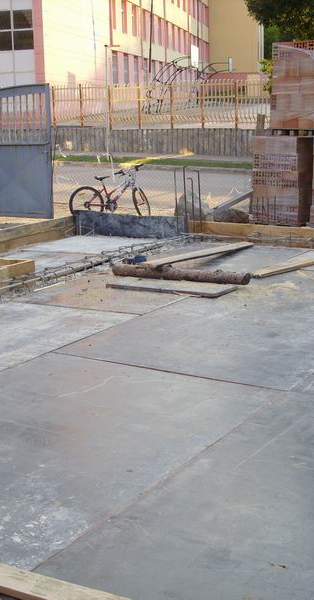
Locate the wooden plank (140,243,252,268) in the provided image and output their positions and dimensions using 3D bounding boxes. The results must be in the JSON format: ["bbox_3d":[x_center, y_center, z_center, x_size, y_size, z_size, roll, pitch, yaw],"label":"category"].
[{"bbox_3d":[0.464,-0.460,8.664,0.170,0.030,2.022,7,13,32],"label":"wooden plank"}]

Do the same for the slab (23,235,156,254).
[{"bbox_3d":[-0.679,-0.592,9.741,1.150,0.050,1.100,7,15,31],"label":"slab"}]

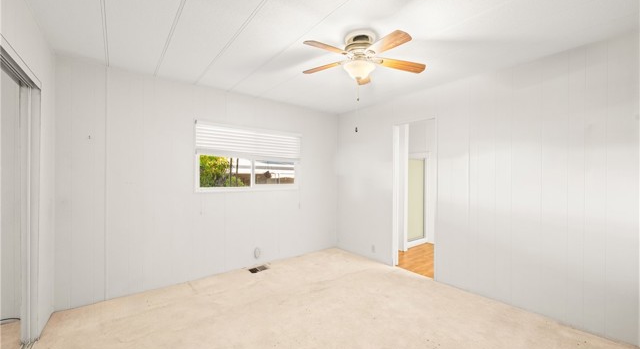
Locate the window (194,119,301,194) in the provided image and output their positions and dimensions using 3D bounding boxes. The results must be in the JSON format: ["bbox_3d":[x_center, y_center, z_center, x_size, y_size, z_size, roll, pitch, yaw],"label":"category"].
[{"bbox_3d":[-0.910,-0.206,3.503,1.542,0.900,0.090,0,-1,-39],"label":"window"}]

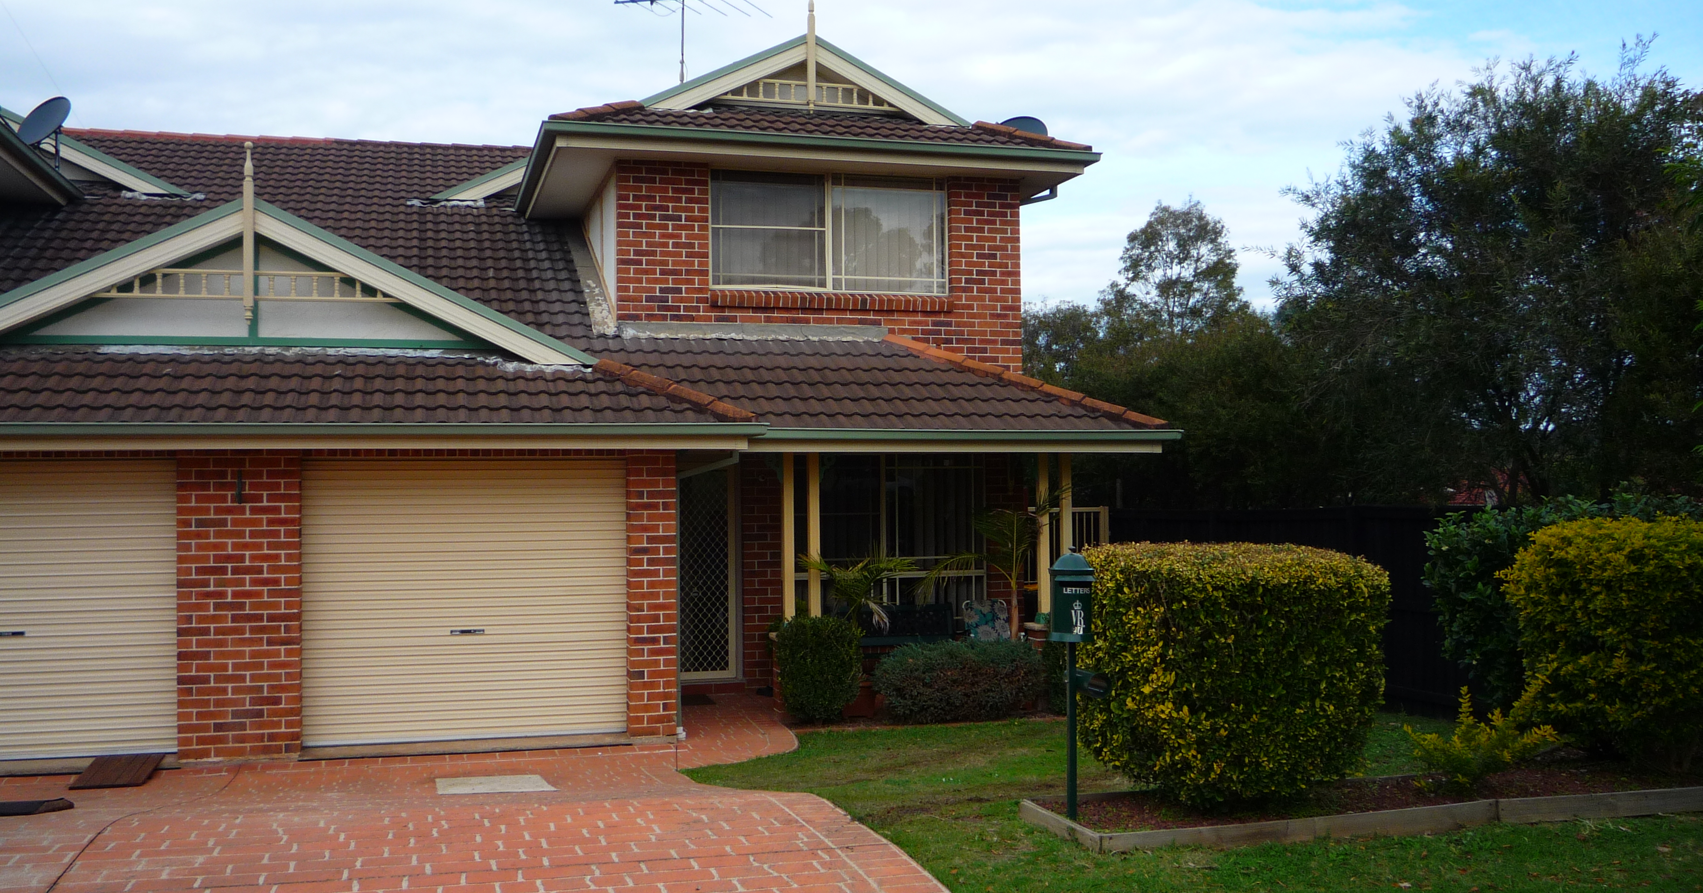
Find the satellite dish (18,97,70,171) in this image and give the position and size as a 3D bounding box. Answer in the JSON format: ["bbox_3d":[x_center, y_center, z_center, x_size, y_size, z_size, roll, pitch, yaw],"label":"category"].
[{"bbox_3d":[-8.324,-3.237,15.250,0.650,0.800,0.450,-1,-13,20],"label":"satellite dish"}]

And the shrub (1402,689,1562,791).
[{"bbox_3d":[3.607,1.676,8.450,0.840,0.610,0.700,0,-2,-16],"label":"shrub"}]

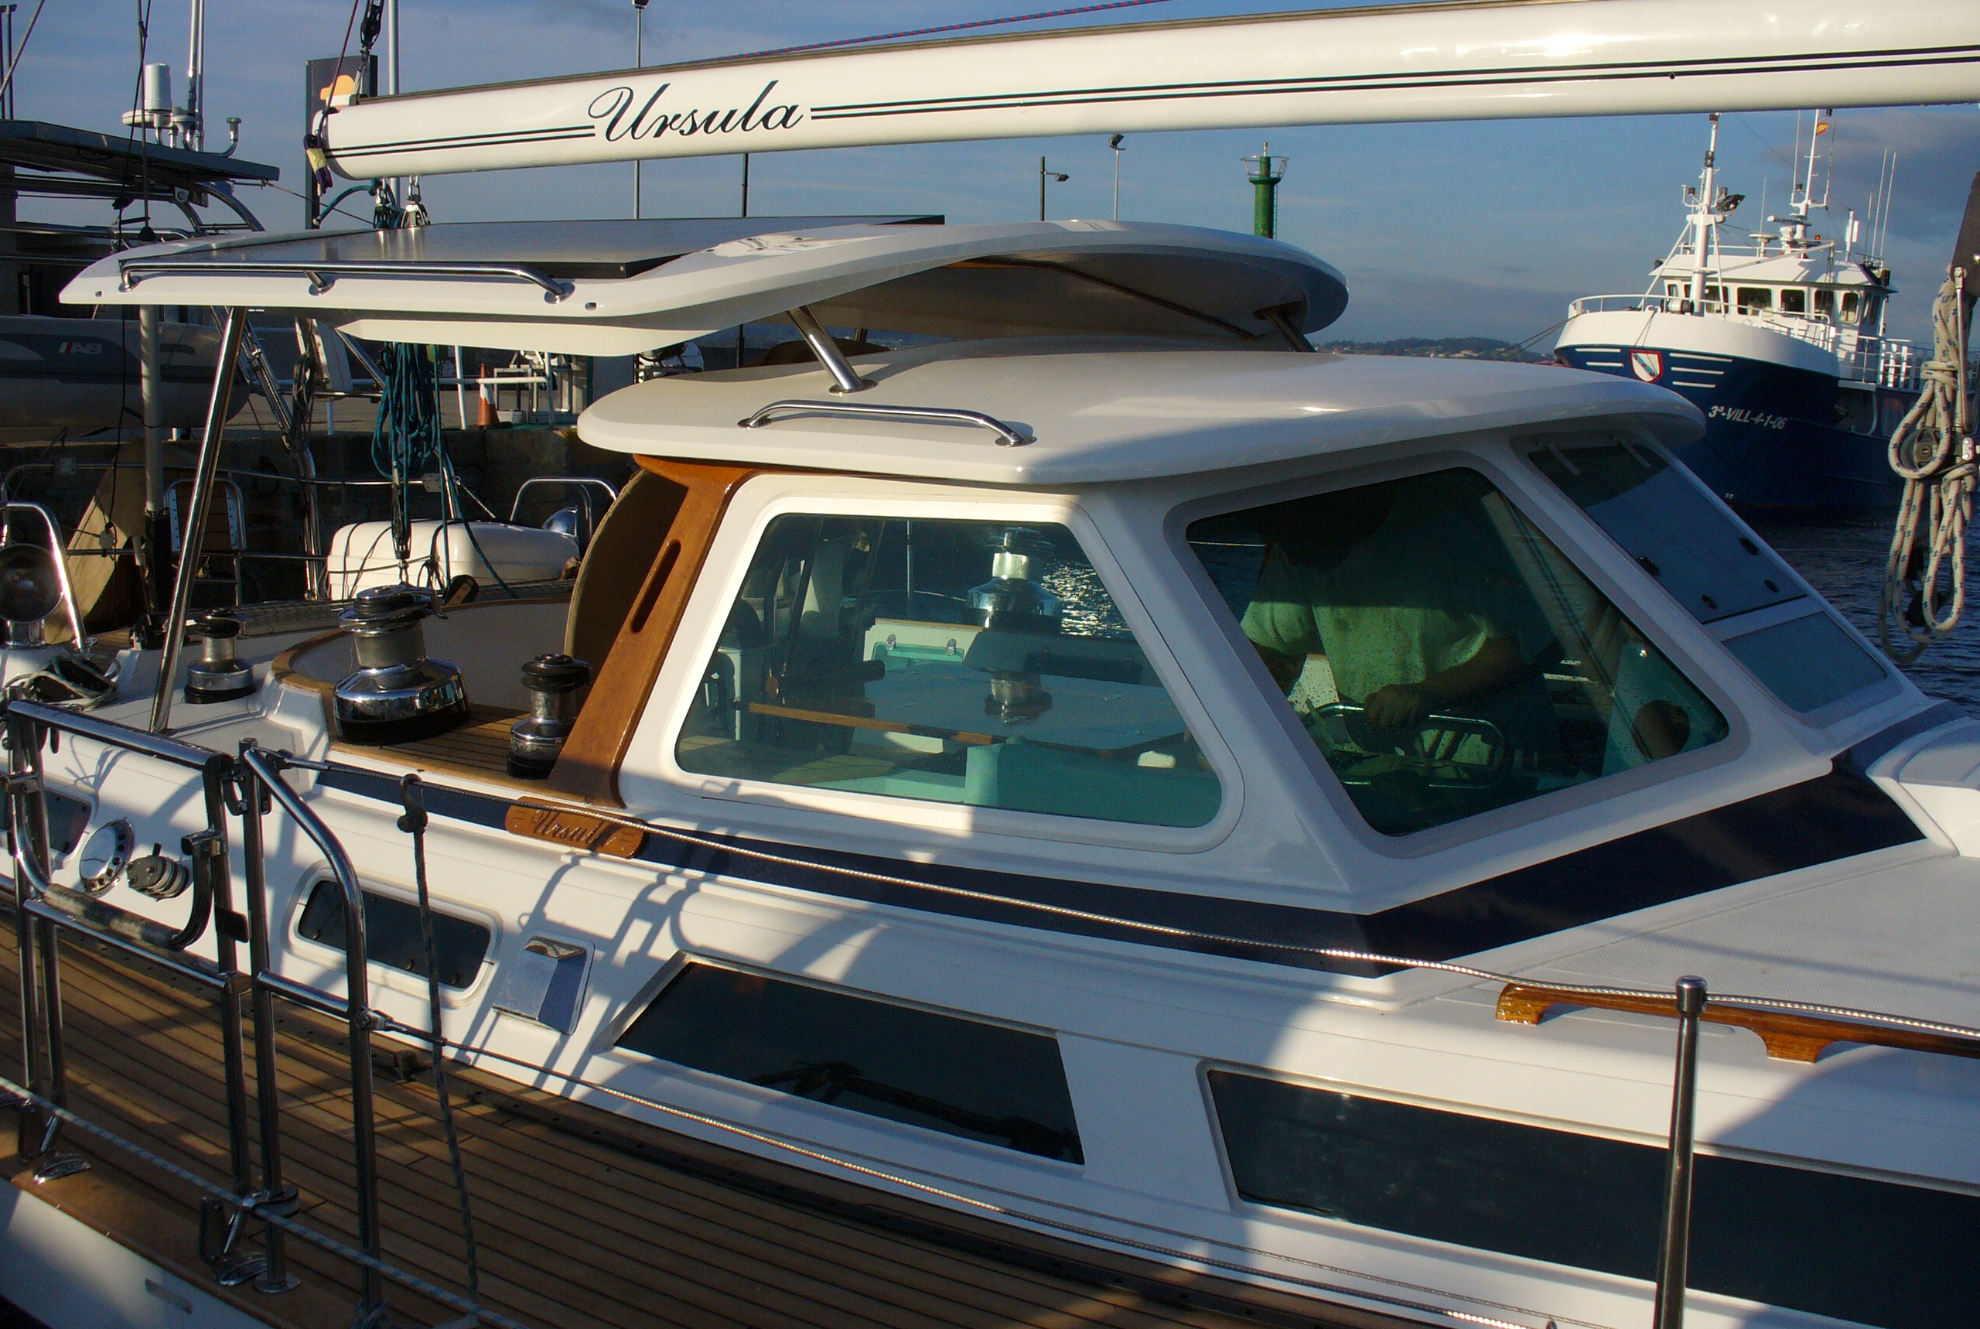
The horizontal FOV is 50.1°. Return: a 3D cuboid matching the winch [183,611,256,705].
[{"bbox_3d":[-1.992,-0.028,5.461,0.188,0.227,0.188,0,9,0],"label":"winch"}]

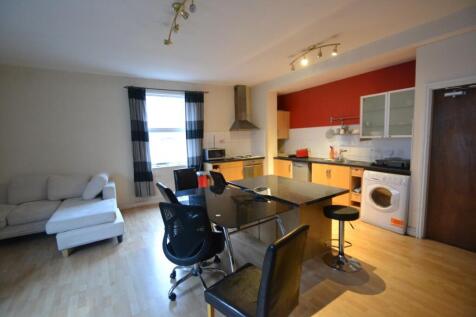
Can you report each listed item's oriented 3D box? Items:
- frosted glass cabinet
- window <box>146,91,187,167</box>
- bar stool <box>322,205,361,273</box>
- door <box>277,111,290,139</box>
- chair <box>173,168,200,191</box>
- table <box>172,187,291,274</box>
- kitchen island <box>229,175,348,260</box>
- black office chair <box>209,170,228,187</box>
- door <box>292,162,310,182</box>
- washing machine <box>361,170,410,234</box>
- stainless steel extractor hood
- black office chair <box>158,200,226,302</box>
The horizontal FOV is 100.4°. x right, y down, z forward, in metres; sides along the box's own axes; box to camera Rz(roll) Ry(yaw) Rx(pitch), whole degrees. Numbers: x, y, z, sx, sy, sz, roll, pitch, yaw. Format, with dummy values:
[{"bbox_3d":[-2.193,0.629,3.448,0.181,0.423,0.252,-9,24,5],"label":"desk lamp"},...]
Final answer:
[{"bbox_3d":[2.487,-0.703,3.200,0.320,0.710,0.810,-5,7,-33],"label":"frosted glass cabinet"},{"bbox_3d":[-1.576,-0.629,4.524,0.980,1.660,0.120,-4,6,-26],"label":"window"},{"bbox_3d":[1.169,0.874,2.216,0.390,0.610,0.390,-5,7,-33],"label":"bar stool"},{"bbox_3d":[1.141,-0.857,5.074,0.520,0.710,0.050,-5,7,-33],"label":"door"},{"bbox_3d":[-0.717,0.663,3.143,0.460,0.950,0.570,-5,7,-33],"label":"chair"},{"bbox_3d":[-0.104,0.844,2.518,0.940,0.680,1.500,-5,7,-33],"label":"table"},{"bbox_3d":[0.677,0.756,3.070,0.950,0.700,1.550,-5,7,-33],"label":"kitchen island"},{"bbox_3d":[-0.432,0.657,3.366,0.580,0.920,0.580,-2,6,-3],"label":"black office chair"},{"bbox_3d":[1.375,0.462,4.293,0.050,0.740,0.430,-5,7,-33],"label":"door"},{"bbox_3d":[2.444,0.622,3.164,0.570,0.850,0.597,-5,7,-33],"label":"washing machine"},{"bbox_3d":[0.161,-1.292,5.030,0.600,1.120,0.500,-5,7,-30],"label":"stainless steel extractor hood"},{"bbox_3d":[-0.415,0.796,1.939,0.590,0.910,0.610,0,6,16],"label":"black office chair"}]

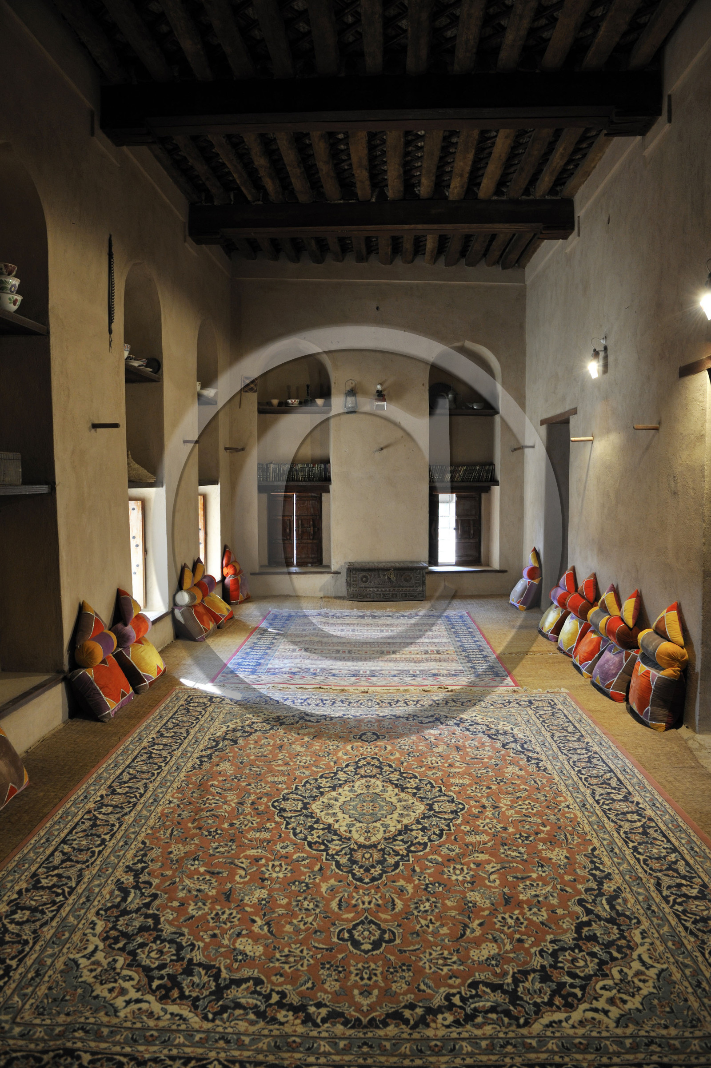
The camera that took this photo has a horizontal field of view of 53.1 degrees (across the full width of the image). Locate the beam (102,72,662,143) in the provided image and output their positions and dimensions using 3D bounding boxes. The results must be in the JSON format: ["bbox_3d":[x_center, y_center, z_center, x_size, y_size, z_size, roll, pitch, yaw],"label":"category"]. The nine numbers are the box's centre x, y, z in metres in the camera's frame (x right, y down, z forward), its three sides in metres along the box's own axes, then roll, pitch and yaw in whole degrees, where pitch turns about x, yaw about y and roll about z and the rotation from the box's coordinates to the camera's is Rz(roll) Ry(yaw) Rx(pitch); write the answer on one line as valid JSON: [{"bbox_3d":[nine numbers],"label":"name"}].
[{"bbox_3d":[0.173,-3.116,5.242,4.014,0.310,0.310,0,4,1],"label":"beam"}]

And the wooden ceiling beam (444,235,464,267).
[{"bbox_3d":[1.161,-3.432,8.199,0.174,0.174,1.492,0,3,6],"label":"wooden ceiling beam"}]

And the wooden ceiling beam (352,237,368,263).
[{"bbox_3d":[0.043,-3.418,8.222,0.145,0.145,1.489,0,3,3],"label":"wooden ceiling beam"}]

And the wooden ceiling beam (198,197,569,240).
[{"bbox_3d":[0.237,-2.999,6.854,3.664,0.291,0.284,0,4,2],"label":"wooden ceiling beam"}]

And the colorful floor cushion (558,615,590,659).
[{"bbox_3d":[1.928,0.860,6.104,0.250,0.350,0.480,0,4,2],"label":"colorful floor cushion"}]

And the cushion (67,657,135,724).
[{"bbox_3d":[-1.548,0.929,4.421,0.121,0.348,0.389,-33,2,3],"label":"cushion"}]

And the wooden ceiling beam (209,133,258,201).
[{"bbox_3d":[-1.003,-3.104,5.830,0.121,0.135,1.988,0,4,4],"label":"wooden ceiling beam"}]

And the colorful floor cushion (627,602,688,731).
[{"bbox_3d":[1.779,0.758,4.188,0.241,0.696,0.412,-1,4,-5],"label":"colorful floor cushion"}]

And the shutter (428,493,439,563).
[{"bbox_3d":[1.067,-0.053,9.786,0.045,0.997,0.370,-1,5,-18],"label":"shutter"}]

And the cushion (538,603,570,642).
[{"bbox_3d":[1.981,0.807,6.988,0.291,0.398,0.551,0,4,2],"label":"cushion"}]

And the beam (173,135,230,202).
[{"bbox_3d":[-1.357,-3.255,6.088,0.153,0.161,2.066,0,4,2],"label":"beam"}]

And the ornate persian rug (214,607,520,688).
[{"bbox_3d":[0.112,0.986,6.671,2.239,0.012,2.985,0,4,2],"label":"ornate persian rug"}]

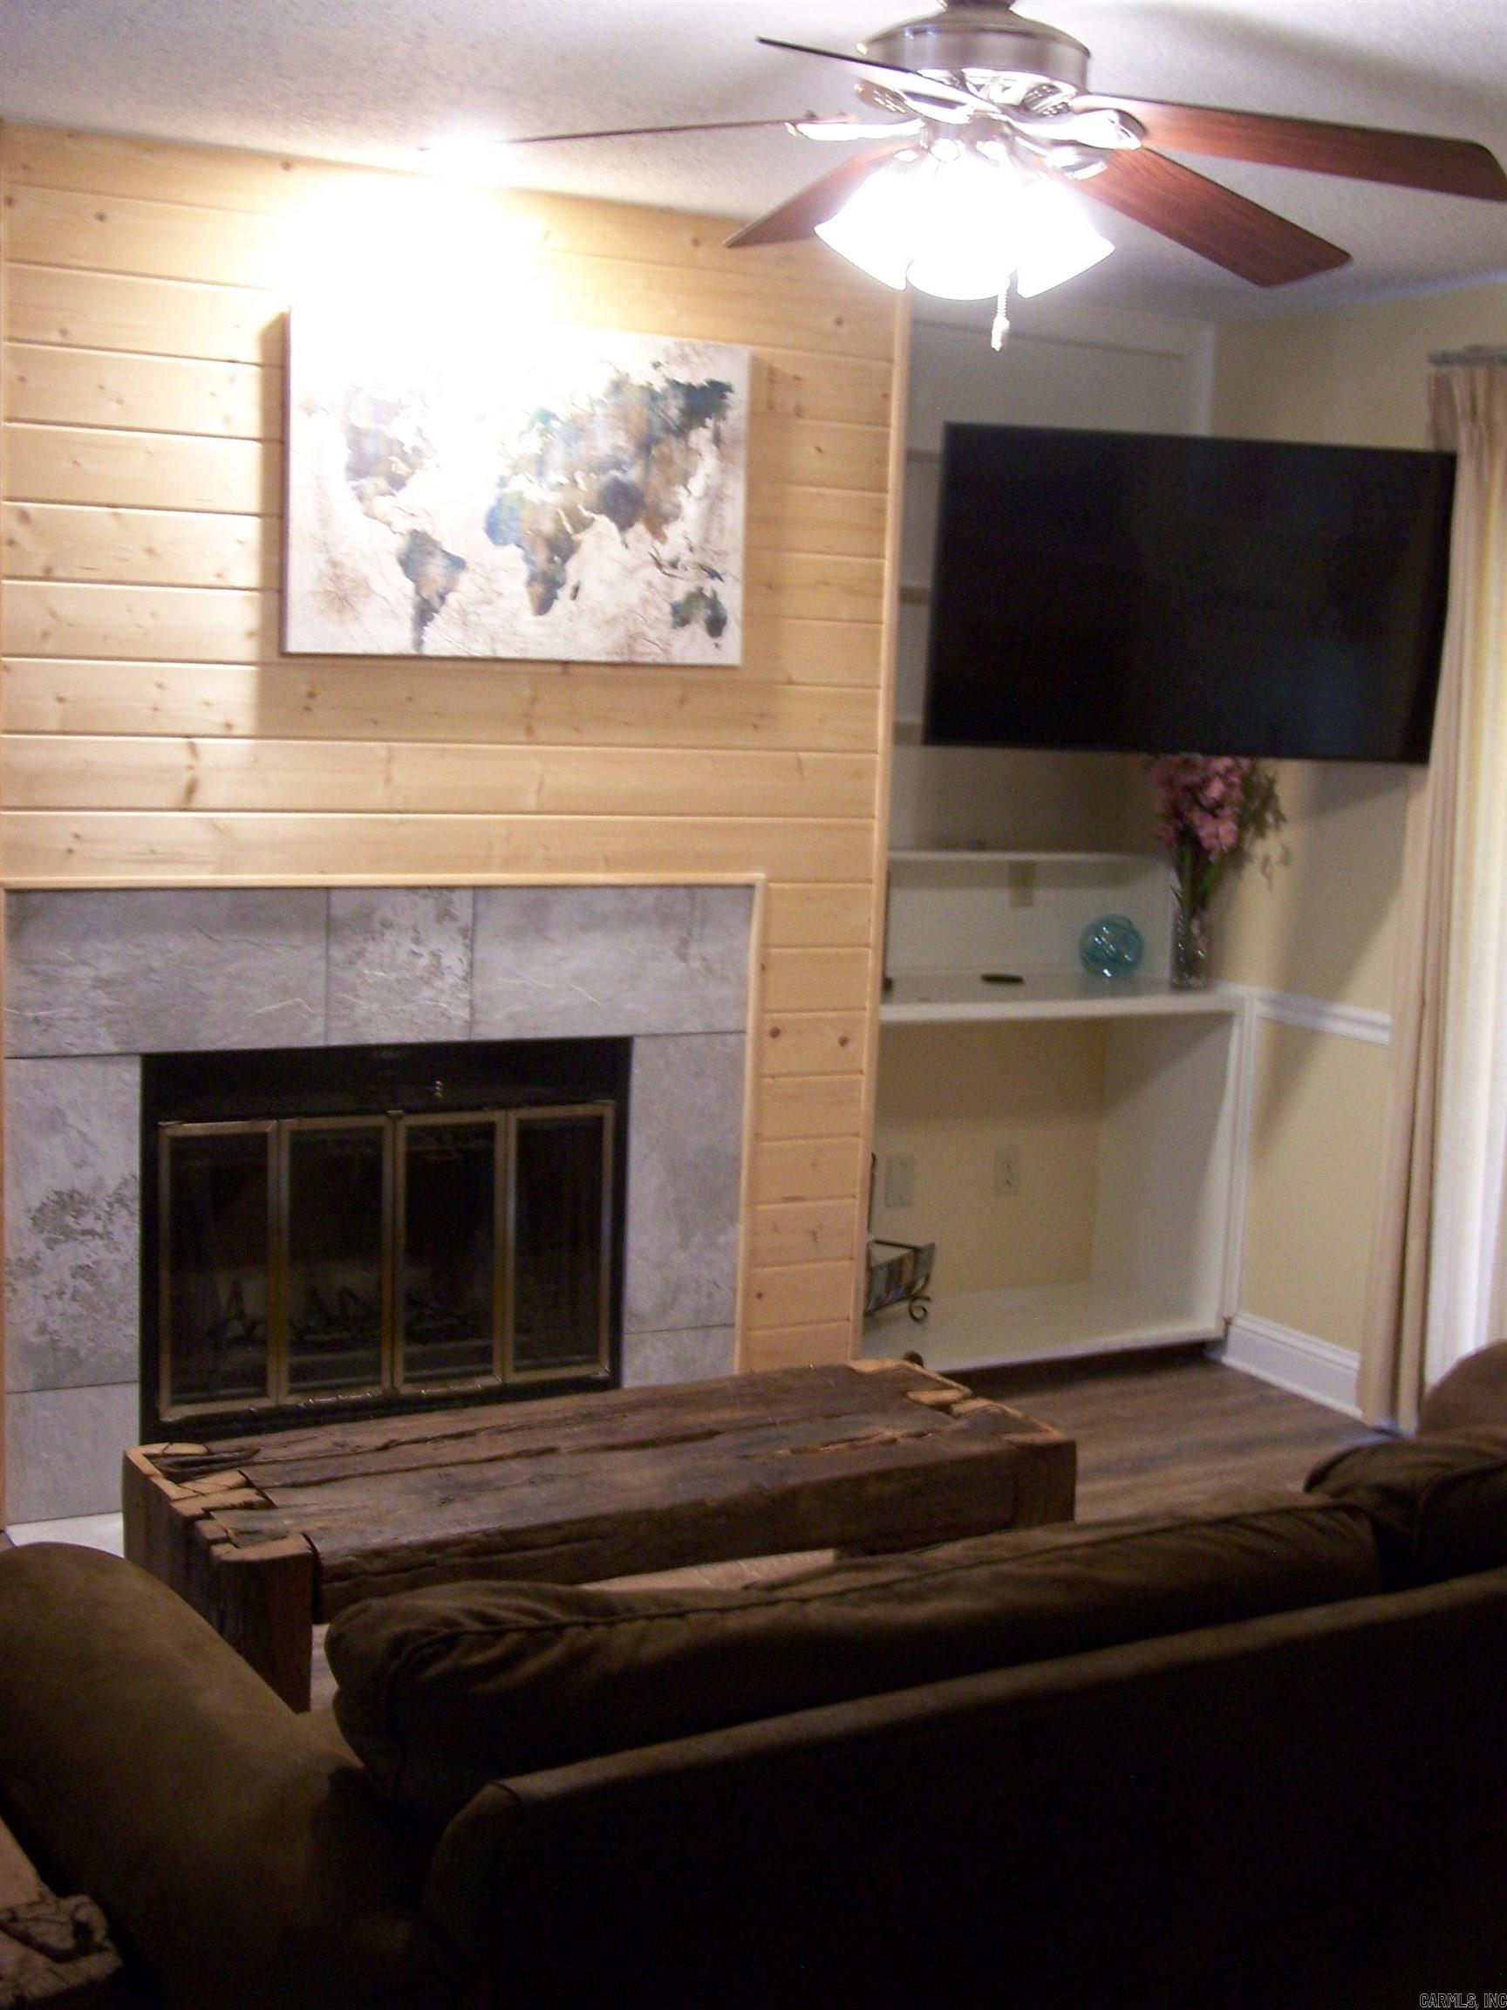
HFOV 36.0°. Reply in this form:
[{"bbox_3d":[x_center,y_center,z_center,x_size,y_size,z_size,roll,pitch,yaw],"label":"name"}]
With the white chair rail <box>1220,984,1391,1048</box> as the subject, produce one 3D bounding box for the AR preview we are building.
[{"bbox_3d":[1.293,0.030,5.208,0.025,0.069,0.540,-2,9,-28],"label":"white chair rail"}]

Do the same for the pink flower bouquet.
[{"bbox_3d":[1.048,-0.335,5.374,0.270,0.594,0.260,2,8,0],"label":"pink flower bouquet"}]

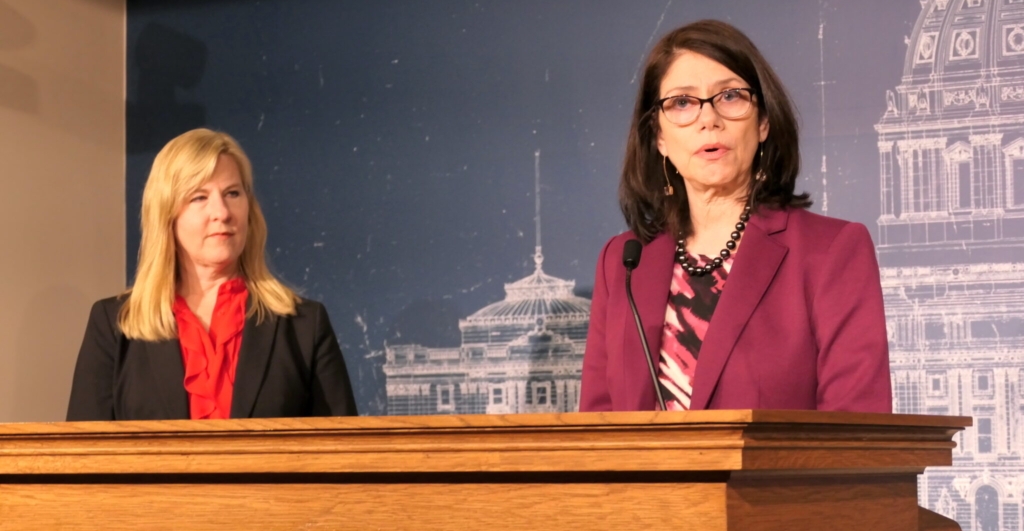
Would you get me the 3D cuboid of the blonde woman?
[{"bbox_3d":[-0.502,0.594,4.248,0.520,1.660,0.320,0,-4,-10],"label":"blonde woman"}]

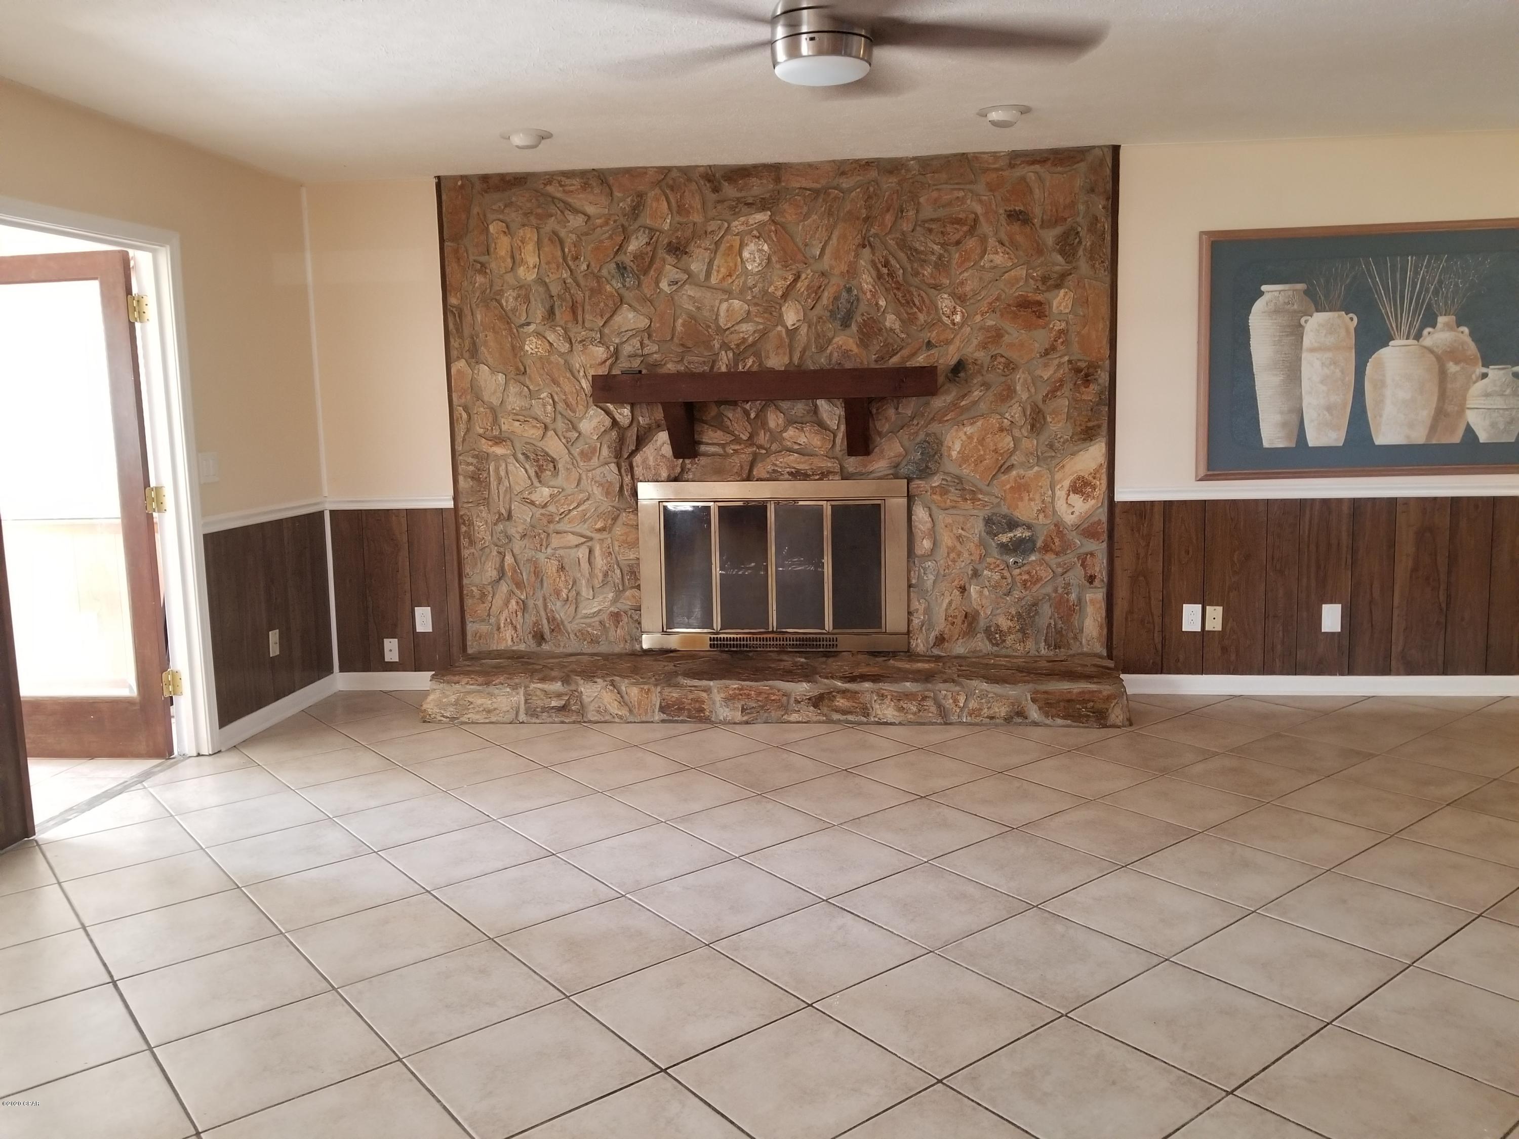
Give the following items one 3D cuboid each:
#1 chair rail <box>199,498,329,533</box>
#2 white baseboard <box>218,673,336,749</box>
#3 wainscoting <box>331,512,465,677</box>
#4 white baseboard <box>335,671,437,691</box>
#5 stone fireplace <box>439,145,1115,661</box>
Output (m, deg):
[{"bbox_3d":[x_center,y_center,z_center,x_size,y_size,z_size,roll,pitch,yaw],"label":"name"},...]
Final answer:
[{"bbox_3d":[-2.182,-0.248,5.119,0.030,0.062,1.014,0,8,6],"label":"chair rail"},{"bbox_3d":[-2.169,0.638,5.228,0.020,0.092,1.038,0,8,6],"label":"white baseboard"},{"bbox_3d":[-1.800,0.116,5.632,0.671,0.815,0.020,0,8,6],"label":"wainscoting"},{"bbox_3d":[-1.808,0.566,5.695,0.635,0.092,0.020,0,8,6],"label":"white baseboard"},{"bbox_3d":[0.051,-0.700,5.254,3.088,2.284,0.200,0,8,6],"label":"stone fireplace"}]

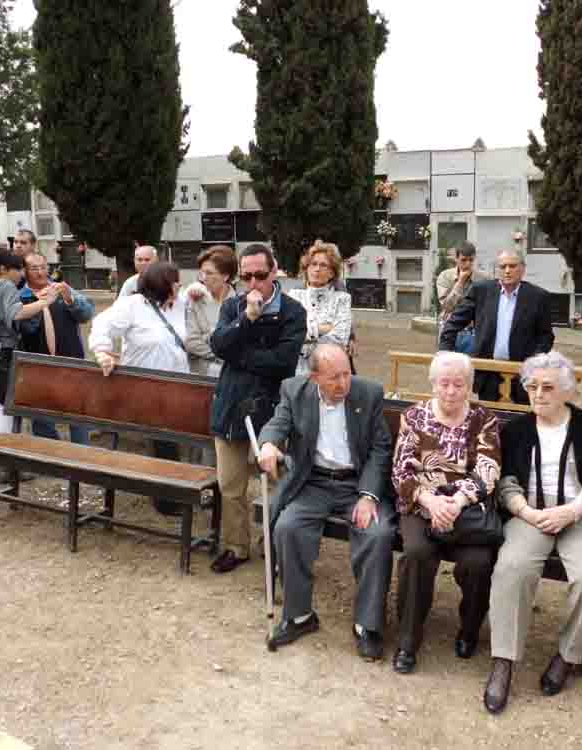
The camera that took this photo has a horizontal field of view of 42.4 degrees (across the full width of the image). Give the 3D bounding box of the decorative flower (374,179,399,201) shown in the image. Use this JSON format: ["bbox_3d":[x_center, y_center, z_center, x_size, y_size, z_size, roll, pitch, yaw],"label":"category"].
[{"bbox_3d":[1.844,-3.562,14.500,0.480,0.430,0.340,5,11,29],"label":"decorative flower"}]

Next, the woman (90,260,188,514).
[{"bbox_3d":[-0.853,0.088,4.608,0.400,1.560,0.550,1,13,10],"label":"woman"}]

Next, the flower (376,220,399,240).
[{"bbox_3d":[1.716,-2.597,13.500,0.380,0.370,0.280,3,13,18],"label":"flower"}]

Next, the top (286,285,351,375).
[{"bbox_3d":[0.159,-0.249,4.500,0.470,0.640,0.340,1,10,8],"label":"top"}]

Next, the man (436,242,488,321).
[{"bbox_3d":[1.313,-0.170,5.800,0.500,1.680,0.380,0,10,5],"label":"man"}]

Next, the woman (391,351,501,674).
[{"bbox_3d":[0.670,0.529,3.179,0.500,1.240,0.720,3,13,18],"label":"woman"}]

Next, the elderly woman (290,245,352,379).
[{"bbox_3d":[0.164,0.025,4.600,0.480,1.660,0.380,1,10,8],"label":"elderly woman"}]

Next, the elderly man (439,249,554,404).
[{"bbox_3d":[1.362,0.012,5.000,0.720,1.660,0.420,4,11,22],"label":"elderly man"}]

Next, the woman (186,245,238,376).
[{"bbox_3d":[-0.448,0.035,4.600,0.420,1.620,0.480,-8,12,-37],"label":"woman"}]

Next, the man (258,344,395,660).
[{"bbox_3d":[0.200,0.509,3.277,0.600,1.260,0.760,2,13,14],"label":"man"}]

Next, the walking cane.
[{"bbox_3d":[-0.108,0.666,3.220,0.140,1.005,0.080,-5,2,20],"label":"walking cane"}]

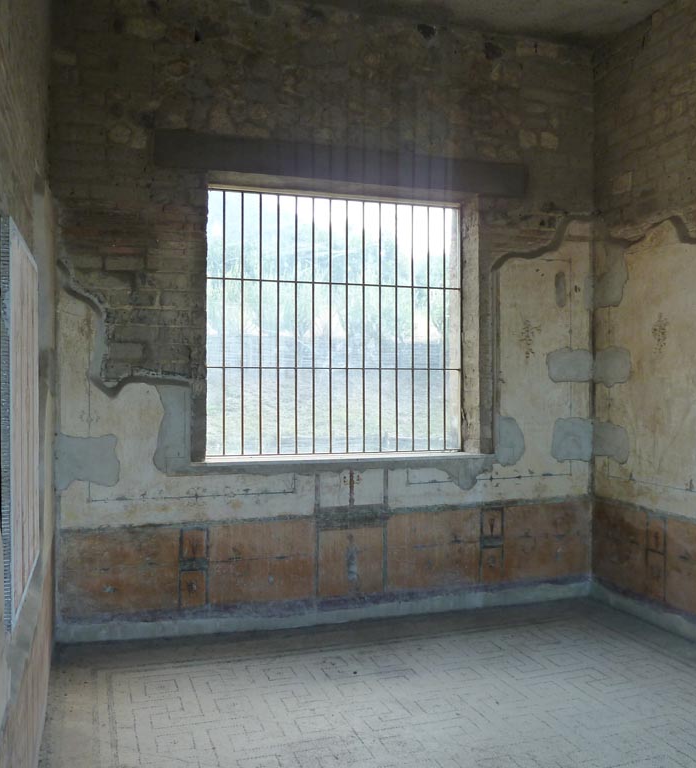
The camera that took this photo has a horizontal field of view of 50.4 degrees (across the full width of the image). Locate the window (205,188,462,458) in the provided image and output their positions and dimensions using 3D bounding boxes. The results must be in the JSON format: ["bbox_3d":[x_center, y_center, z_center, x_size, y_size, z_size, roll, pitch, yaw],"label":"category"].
[{"bbox_3d":[-0.070,-0.409,5.248,1.880,1.830,0.100,0,0,-16],"label":"window"}]

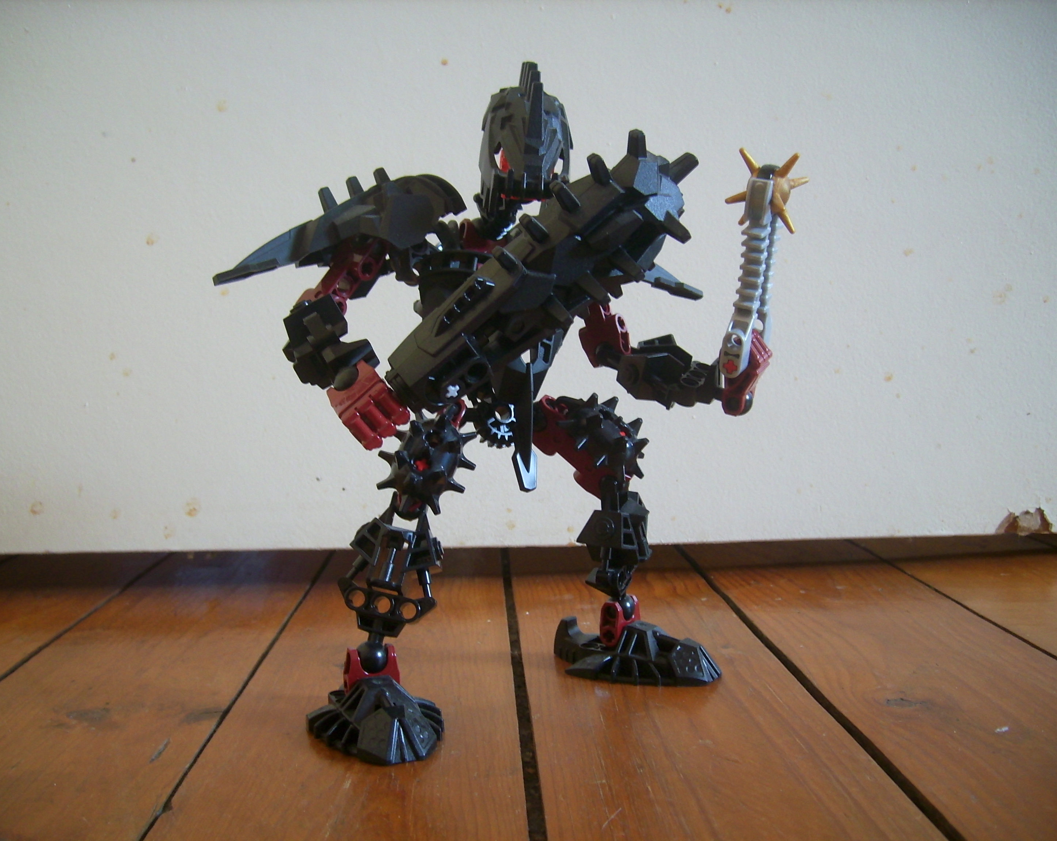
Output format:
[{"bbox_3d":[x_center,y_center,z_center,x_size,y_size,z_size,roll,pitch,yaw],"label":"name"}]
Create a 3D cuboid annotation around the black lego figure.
[{"bbox_3d":[0.004,-0.009,0.301,0.172,0.195,0.107,-3,5,-22],"label":"black lego figure"}]

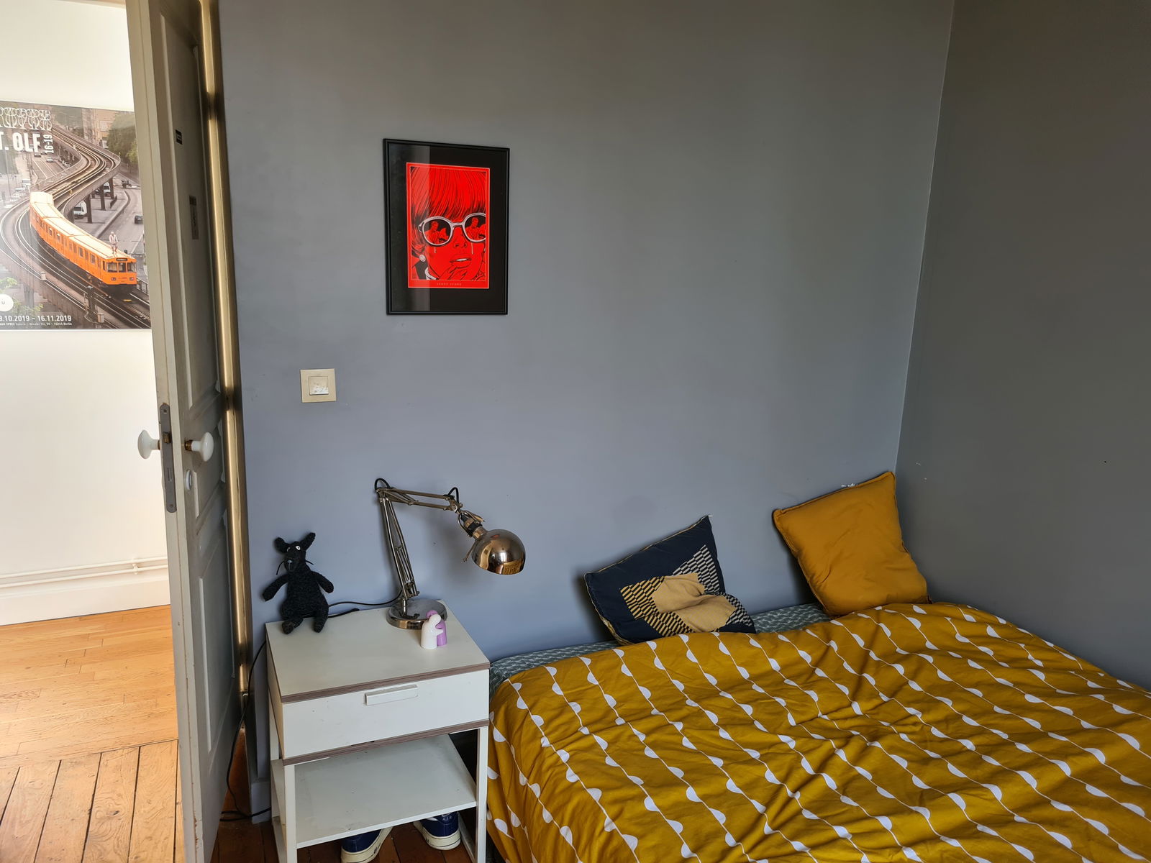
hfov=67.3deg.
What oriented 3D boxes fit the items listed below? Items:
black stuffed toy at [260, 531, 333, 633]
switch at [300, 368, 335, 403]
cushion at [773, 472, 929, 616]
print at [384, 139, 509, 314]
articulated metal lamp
[{"bbox_3d":[-0.681,0.371,2.116,0.185,0.235,0.110,-4,15,-25],"label":"black stuffed toy"},{"bbox_3d":[-0.618,-0.110,2.082,0.080,0.080,0.012,-4,14,-23],"label":"switch"},{"bbox_3d":[0.884,0.376,2.711,0.425,0.425,0.130,-11,-14,-21],"label":"cushion"},{"bbox_3d":[-0.312,-0.490,2.118,0.308,0.408,0.020,-4,14,-23],"label":"print"},{"bbox_3d":[-0.287,0.324,2.086,0.455,0.366,0.197,11,16,33],"label":"articulated metal lamp"}]

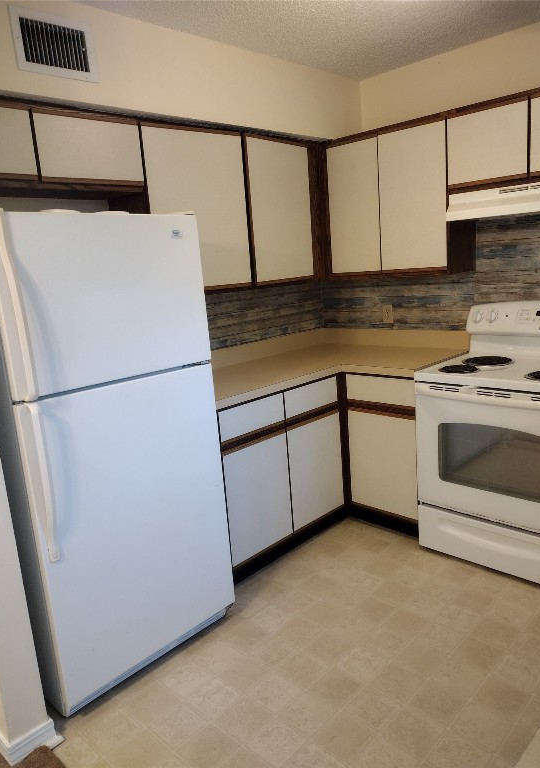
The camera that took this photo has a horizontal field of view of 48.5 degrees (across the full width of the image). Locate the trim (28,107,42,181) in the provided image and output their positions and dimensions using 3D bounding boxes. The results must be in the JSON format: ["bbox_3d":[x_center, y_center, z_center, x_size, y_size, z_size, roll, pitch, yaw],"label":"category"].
[{"bbox_3d":[-0.857,-0.864,2.177,0.020,0.248,0.016,7,16,44],"label":"trim"}]

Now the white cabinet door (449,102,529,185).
[{"bbox_3d":[0.997,-1.090,2.742,0.374,0.297,0.035,7,16,44],"label":"white cabinet door"}]

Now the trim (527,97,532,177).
[{"bbox_3d":[1.118,-1.059,2.573,0.015,0.329,0.020,7,16,44],"label":"trim"}]

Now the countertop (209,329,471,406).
[{"bbox_3d":[0.213,-0.110,3.136,1.065,0.150,1.550,7,16,44],"label":"countertop"}]

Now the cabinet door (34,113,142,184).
[{"bbox_3d":[-0.705,-0.919,2.358,0.035,0.222,0.451,7,16,44],"label":"cabinet door"}]

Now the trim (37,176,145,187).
[{"bbox_3d":[-0.689,-0.795,2.362,0.020,0.021,0.448,7,16,44],"label":"trim"}]

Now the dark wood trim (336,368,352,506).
[{"bbox_3d":[0.411,0.305,3.286,0.045,0.749,0.061,7,16,44],"label":"dark wood trim"}]

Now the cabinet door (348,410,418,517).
[{"bbox_3d":[0.601,0.422,3.167,0.419,0.536,0.020,7,16,44],"label":"cabinet door"}]

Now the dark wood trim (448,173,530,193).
[{"bbox_3d":[0.996,-0.910,2.735,0.377,0.044,0.020,7,16,44],"label":"dark wood trim"}]

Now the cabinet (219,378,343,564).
[{"bbox_3d":[-0.122,0.372,3.183,0.600,0.743,0.850,7,16,44],"label":"cabinet"}]

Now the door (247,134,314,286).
[{"bbox_3d":[0.056,-0.903,3.152,0.035,0.687,0.451,7,16,44],"label":"door"}]

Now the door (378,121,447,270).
[{"bbox_3d":[0.733,-0.934,3.050,0.379,0.687,0.035,7,16,44],"label":"door"}]

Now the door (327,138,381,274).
[{"bbox_3d":[0.472,-0.966,3.301,0.337,0.687,0.035,7,16,44],"label":"door"}]

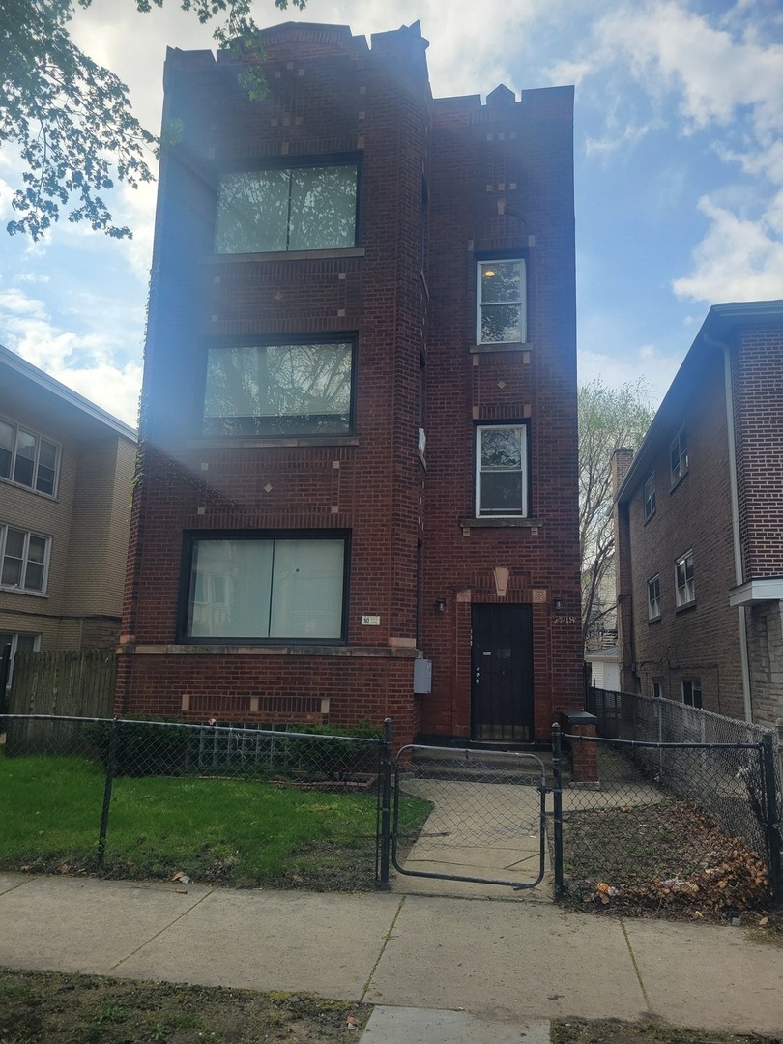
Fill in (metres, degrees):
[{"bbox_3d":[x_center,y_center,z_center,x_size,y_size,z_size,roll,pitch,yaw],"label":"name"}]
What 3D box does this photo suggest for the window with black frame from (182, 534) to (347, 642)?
[{"bbox_3d":[-1.822,0.935,11.129,2.427,1.549,0.120,0,-11,8],"label":"window with black frame"}]

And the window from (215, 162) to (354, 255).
[{"bbox_3d":[-1.653,-4.920,12.229,2.290,1.567,0.120,0,-11,8],"label":"window"}]

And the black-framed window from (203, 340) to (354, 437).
[{"bbox_3d":[-1.697,-1.975,11.670,2.321,1.505,0.120,0,-11,8],"label":"black-framed window"}]

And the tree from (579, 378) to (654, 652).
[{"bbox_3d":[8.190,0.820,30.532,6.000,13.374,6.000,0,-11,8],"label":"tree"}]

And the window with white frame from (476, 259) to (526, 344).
[{"bbox_3d":[1.809,-3.645,12.966,0.806,1.488,0.120,0,-11,8],"label":"window with white frame"}]

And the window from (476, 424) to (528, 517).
[{"bbox_3d":[1.743,-0.802,12.429,0.796,1.517,0.120,0,-11,8],"label":"window"}]

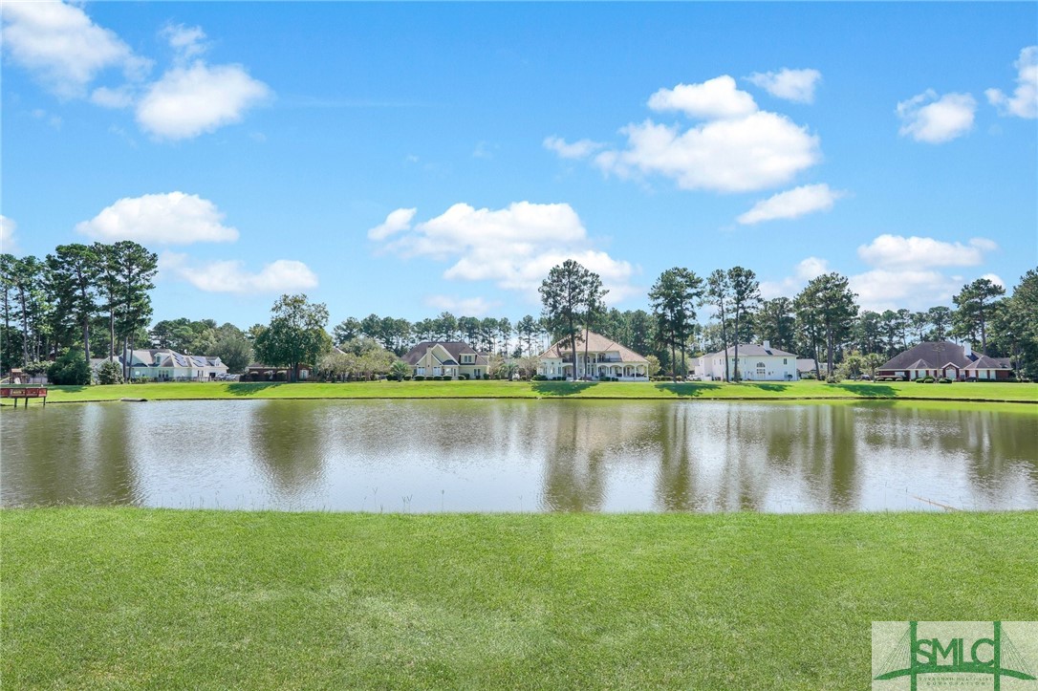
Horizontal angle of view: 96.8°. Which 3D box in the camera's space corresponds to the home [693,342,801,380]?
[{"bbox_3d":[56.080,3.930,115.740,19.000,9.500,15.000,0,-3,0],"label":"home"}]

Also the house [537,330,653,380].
[{"bbox_3d":[17.740,2.630,117.820,26.000,12.600,17.000,0,-3,0],"label":"house"}]

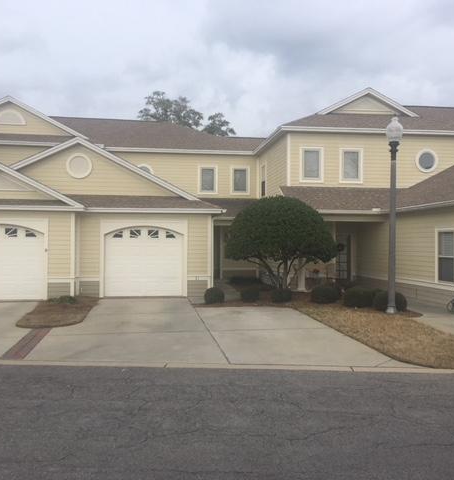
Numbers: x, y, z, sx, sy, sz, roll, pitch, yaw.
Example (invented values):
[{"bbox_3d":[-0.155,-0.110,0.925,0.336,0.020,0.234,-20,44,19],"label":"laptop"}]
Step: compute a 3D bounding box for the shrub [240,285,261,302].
[{"bbox_3d":[0.691,1.528,15.401,0.574,0.443,0.560,0,-1,-7],"label":"shrub"}]

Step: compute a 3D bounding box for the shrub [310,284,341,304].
[{"bbox_3d":[2.792,1.521,15.062,0.834,0.475,0.750,0,-1,-7],"label":"shrub"}]

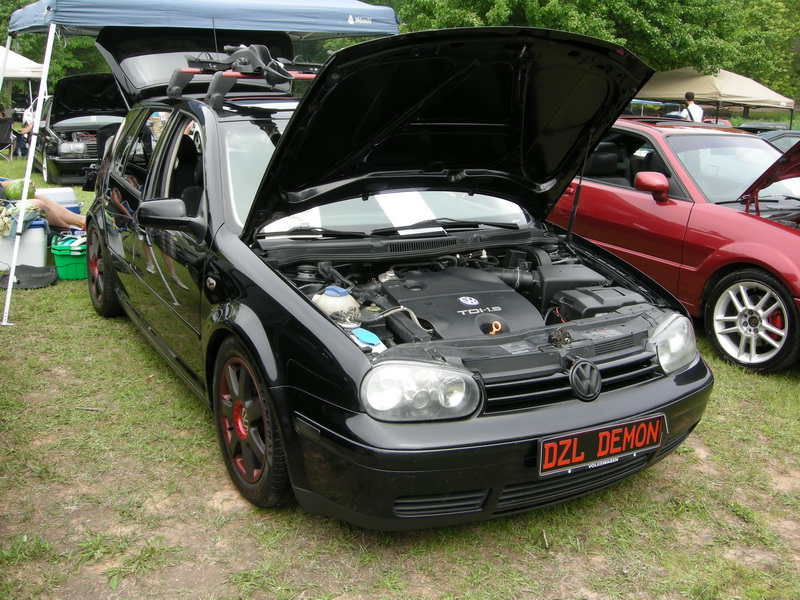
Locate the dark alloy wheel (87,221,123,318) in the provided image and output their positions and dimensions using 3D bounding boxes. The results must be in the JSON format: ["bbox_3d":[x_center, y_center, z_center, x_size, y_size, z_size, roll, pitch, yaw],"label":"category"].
[{"bbox_3d":[-1.735,-0.224,5.094,0.225,0.630,0.630,-7,18,-30],"label":"dark alloy wheel"}]

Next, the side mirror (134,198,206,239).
[{"bbox_3d":[-0.908,-0.318,3.278,0.230,0.160,0.210,-7,18,-30],"label":"side mirror"}]

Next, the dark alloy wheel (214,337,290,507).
[{"bbox_3d":[-0.477,0.419,3.018,0.225,0.630,0.630,-7,18,-30],"label":"dark alloy wheel"}]

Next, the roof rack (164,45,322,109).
[{"bbox_3d":[-0.511,-1.143,4.247,1.150,0.290,1.120,-7,18,-30],"label":"roof rack"}]

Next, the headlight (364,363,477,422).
[{"bbox_3d":[0.040,0.261,2.473,0.375,0.170,0.220,-3,17,-21],"label":"headlight"}]

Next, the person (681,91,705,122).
[{"bbox_3d":[5.771,-3.258,16.719,0.500,1.770,0.300,1,14,-3],"label":"person"}]

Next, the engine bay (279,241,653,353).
[{"bbox_3d":[0.263,0.066,3.143,1.310,0.450,0.920,-7,18,-30],"label":"engine bay"}]

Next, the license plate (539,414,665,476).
[{"bbox_3d":[0.644,0.451,2.612,0.525,0.118,0.020,-7,13,-30],"label":"license plate"}]

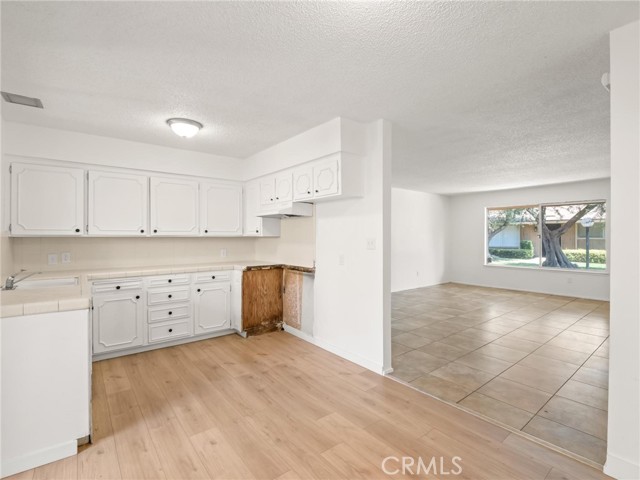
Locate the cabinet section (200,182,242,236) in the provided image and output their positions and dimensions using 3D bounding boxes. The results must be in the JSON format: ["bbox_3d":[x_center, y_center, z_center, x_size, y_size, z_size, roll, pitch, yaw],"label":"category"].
[{"bbox_3d":[-1.435,-0.406,4.183,0.576,0.713,0.320,0,1,-37],"label":"cabinet section"}]

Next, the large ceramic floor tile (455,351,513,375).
[{"bbox_3d":[1.753,1.307,3.161,0.444,0.010,0.444,0,1,-38],"label":"large ceramic floor tile"}]

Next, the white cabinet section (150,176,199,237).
[{"bbox_3d":[-1.903,-0.404,3.832,0.555,0.718,0.320,0,1,-37],"label":"white cabinet section"}]

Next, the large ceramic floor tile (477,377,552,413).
[{"bbox_3d":[1.675,1.313,2.533,0.444,0.010,0.444,0,1,-38],"label":"large ceramic floor tile"}]

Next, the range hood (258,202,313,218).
[{"bbox_3d":[-0.504,-0.374,3.894,0.470,0.145,0.755,0,1,-38],"label":"range hood"}]

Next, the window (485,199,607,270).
[{"bbox_3d":[5.236,-0.070,7.059,0.100,1.547,2.414,0,1,-38],"label":"window"}]

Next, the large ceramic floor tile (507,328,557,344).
[{"bbox_3d":[2.813,1.300,3.985,0.444,0.010,0.444,0,1,-38],"label":"large ceramic floor tile"}]

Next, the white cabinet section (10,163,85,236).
[{"bbox_3d":[-2.842,-0.393,3.128,0.555,0.713,0.320,0,1,-37],"label":"white cabinet section"}]

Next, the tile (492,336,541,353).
[{"bbox_3d":[2.460,1.302,3.711,0.444,0.010,0.444,0,1,-38],"label":"tile"}]

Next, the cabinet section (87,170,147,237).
[{"bbox_3d":[-2.367,-0.399,3.484,0.564,0.716,0.320,0,1,-37],"label":"cabinet section"}]

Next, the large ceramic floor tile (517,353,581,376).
[{"bbox_3d":[2.381,1.308,3.083,0.444,0.010,0.444,0,1,-38],"label":"large ceramic floor tile"}]

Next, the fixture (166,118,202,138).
[{"bbox_3d":[-1.379,-1.120,3.034,0.340,0.130,0.340,0,1,-38],"label":"fixture"}]

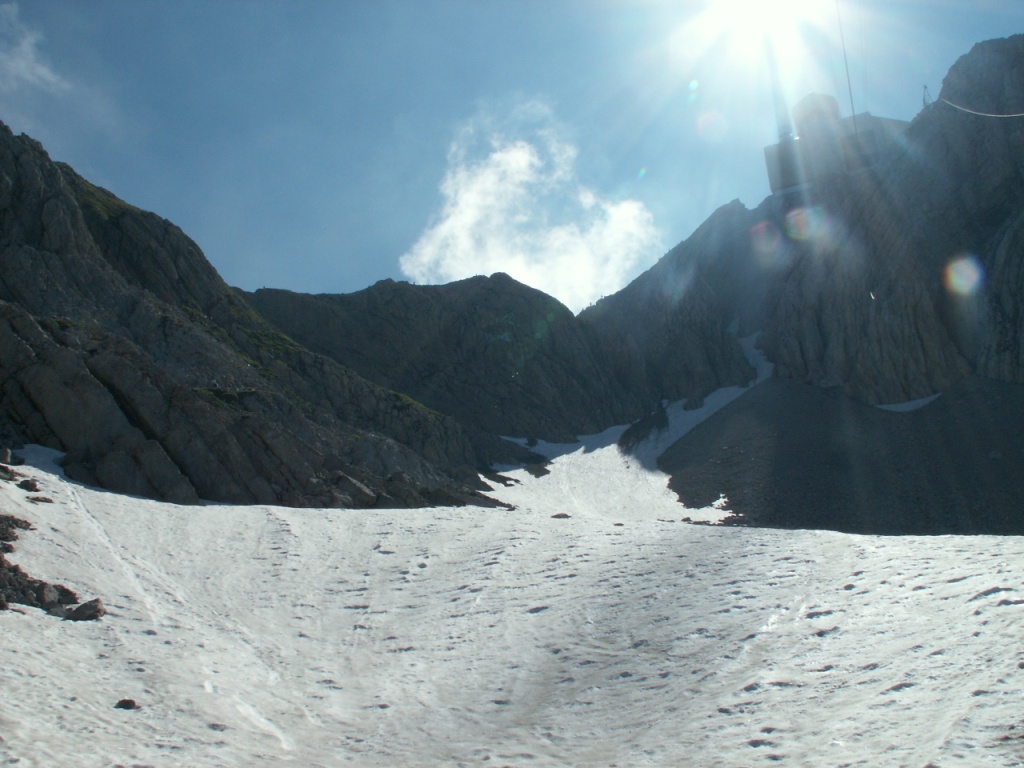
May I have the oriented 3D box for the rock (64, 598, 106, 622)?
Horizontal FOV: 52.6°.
[{"bbox_3d":[-7.620,4.038,18.500,0.740,0.380,0.520,2,-7,-18],"label":"rock"}]

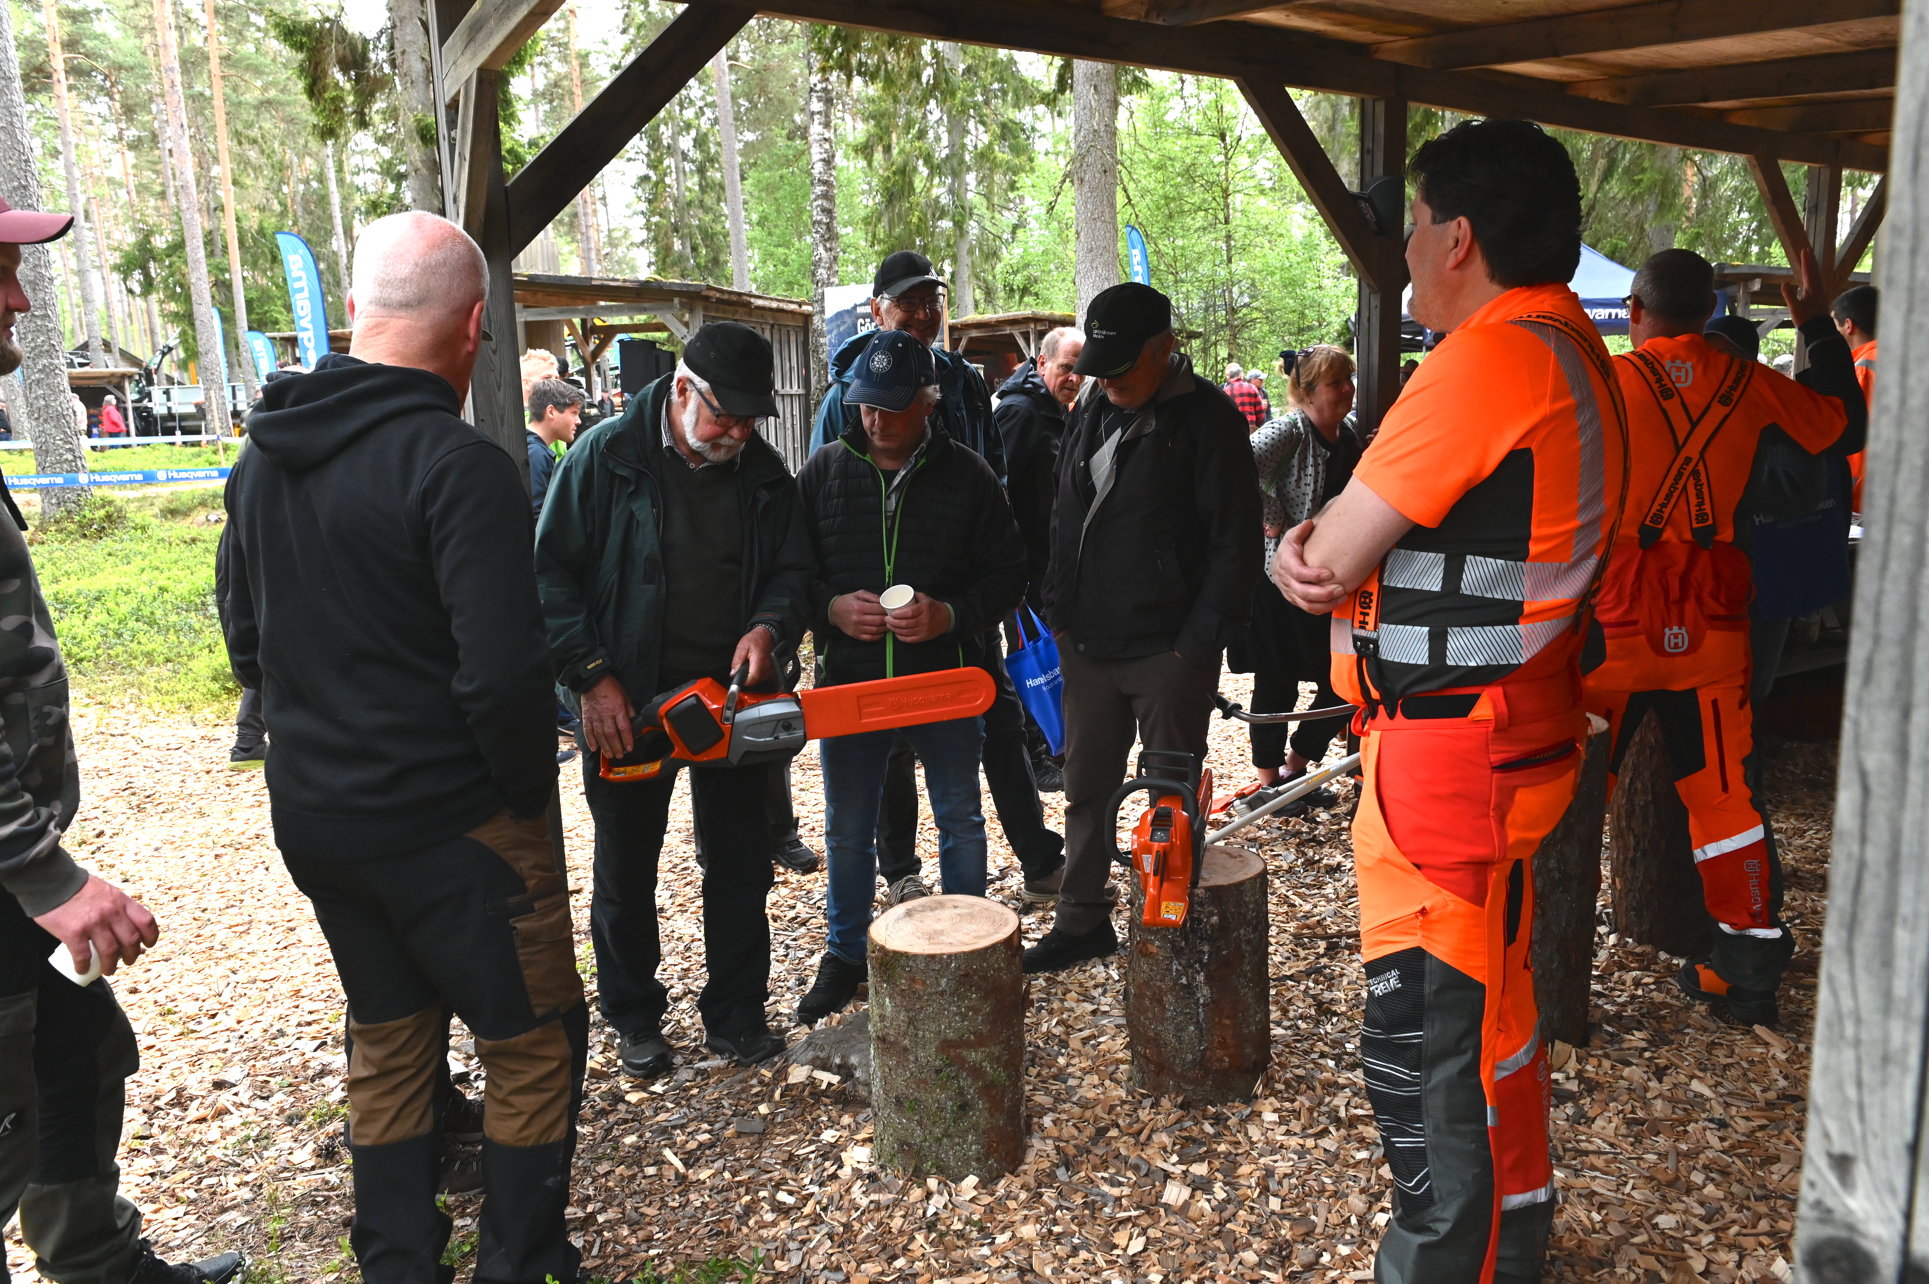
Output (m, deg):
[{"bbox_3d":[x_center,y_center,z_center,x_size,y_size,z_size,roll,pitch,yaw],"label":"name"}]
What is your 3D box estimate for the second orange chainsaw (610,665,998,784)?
[{"bbox_3d":[-0.346,0.114,2.600,0.810,0.250,0.230,-8,7,7],"label":"second orange chainsaw"}]

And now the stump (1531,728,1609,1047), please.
[{"bbox_3d":[1.323,0.545,2.946,0.300,0.677,0.300,3,11,25],"label":"stump"}]

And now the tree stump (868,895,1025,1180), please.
[{"bbox_3d":[-0.041,0.773,2.544,0.308,0.445,0.308,-2,10,-2],"label":"tree stump"}]

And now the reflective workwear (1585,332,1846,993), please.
[{"bbox_3d":[1.685,0.030,2.930,0.620,1.570,0.460,2,10,18],"label":"reflective workwear"}]

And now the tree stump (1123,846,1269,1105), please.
[{"bbox_3d":[0.504,0.706,2.776,0.304,0.466,0.304,0,10,10],"label":"tree stump"}]

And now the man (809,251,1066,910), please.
[{"bbox_3d":[-0.095,-0.164,3.751,0.680,1.875,0.480,-4,10,-14],"label":"man"}]

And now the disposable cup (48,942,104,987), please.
[{"bbox_3d":[-1.144,0.397,1.680,0.080,0.090,0.080,38,0,0],"label":"disposable cup"}]

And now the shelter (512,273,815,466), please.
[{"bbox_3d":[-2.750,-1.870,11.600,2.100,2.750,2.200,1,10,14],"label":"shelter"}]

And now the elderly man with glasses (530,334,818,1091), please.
[{"bbox_3d":[-0.631,0.143,2.794,0.620,1.637,0.500,-5,11,-21],"label":"elderly man with glasses"}]

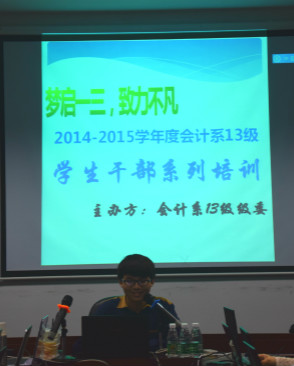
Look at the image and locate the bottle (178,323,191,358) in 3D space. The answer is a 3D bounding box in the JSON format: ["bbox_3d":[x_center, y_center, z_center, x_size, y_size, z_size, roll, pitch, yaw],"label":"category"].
[{"bbox_3d":[0.192,0.799,6.050,0.058,0.171,0.058,-1,-1,0],"label":"bottle"}]

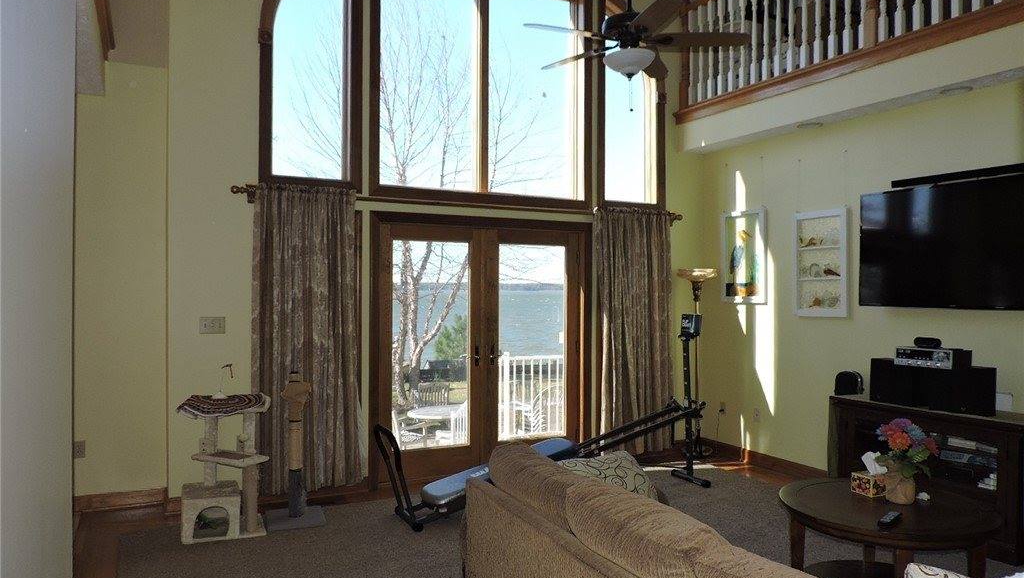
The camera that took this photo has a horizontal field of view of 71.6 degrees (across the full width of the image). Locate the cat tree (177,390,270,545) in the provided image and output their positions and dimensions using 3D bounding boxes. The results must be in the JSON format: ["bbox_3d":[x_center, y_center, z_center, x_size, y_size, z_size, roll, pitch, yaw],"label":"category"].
[{"bbox_3d":[-1.815,1.084,4.467,0.530,0.850,0.460,0,0,-27],"label":"cat tree"}]

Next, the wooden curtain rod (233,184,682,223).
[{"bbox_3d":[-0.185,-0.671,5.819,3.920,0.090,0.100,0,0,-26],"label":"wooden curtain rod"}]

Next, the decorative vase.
[{"bbox_3d":[1.896,0.961,3.464,0.130,0.152,0.130,0,0,-27],"label":"decorative vase"}]

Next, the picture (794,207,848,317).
[{"bbox_3d":[2.472,-0.201,5.684,0.035,0.839,0.469,0,0,-26],"label":"picture"}]

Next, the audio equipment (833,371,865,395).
[{"bbox_3d":[2.388,0.675,5.054,0.180,0.165,0.110,0,0,45],"label":"audio equipment"}]

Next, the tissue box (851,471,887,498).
[{"bbox_3d":[1.855,0.990,3.629,0.210,0.095,0.115,0,0,-27],"label":"tissue box"}]

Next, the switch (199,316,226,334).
[{"bbox_3d":[-2.097,0.257,4.981,0.163,0.115,0.014,0,0,-26],"label":"switch"}]

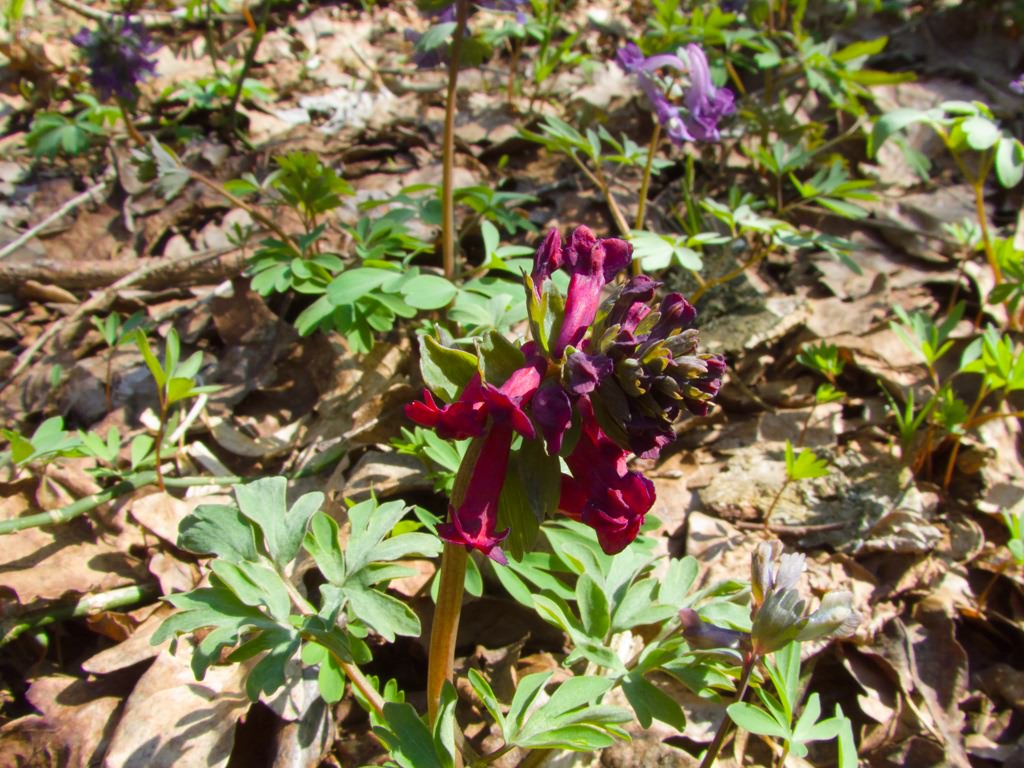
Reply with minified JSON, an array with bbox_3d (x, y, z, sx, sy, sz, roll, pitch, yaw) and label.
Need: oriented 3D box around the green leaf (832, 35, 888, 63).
[{"bbox_3d":[0.217,-0.209,0.442,0.035,0.016,0.010,0,38,0],"label":"green leaf"}]

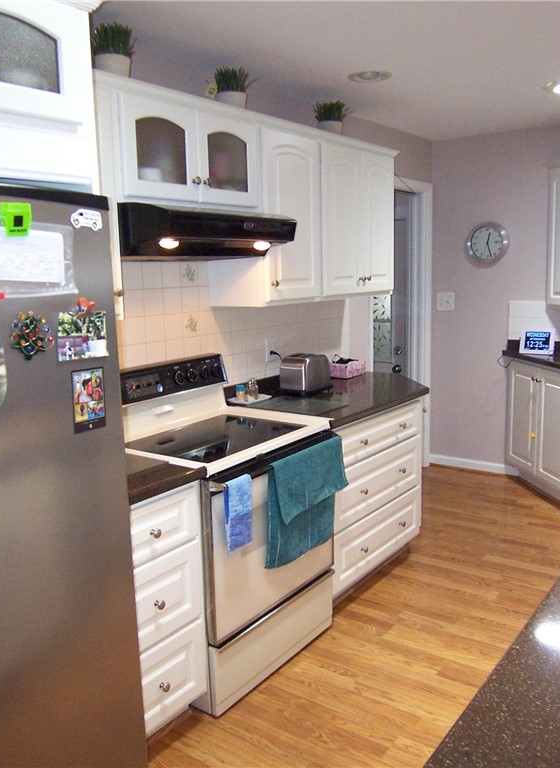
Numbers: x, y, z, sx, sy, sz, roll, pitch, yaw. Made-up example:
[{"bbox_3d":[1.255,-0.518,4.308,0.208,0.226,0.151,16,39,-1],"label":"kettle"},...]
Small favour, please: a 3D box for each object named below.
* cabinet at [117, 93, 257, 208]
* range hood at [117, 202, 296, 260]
[{"bbox_3d":[-0.441,-0.856,2.650,0.325,0.367,0.785,6,12,37],"label":"cabinet"},{"bbox_3d":[-0.350,-0.589,2.648,0.495,0.183,0.752,5,12,37],"label":"range hood"}]

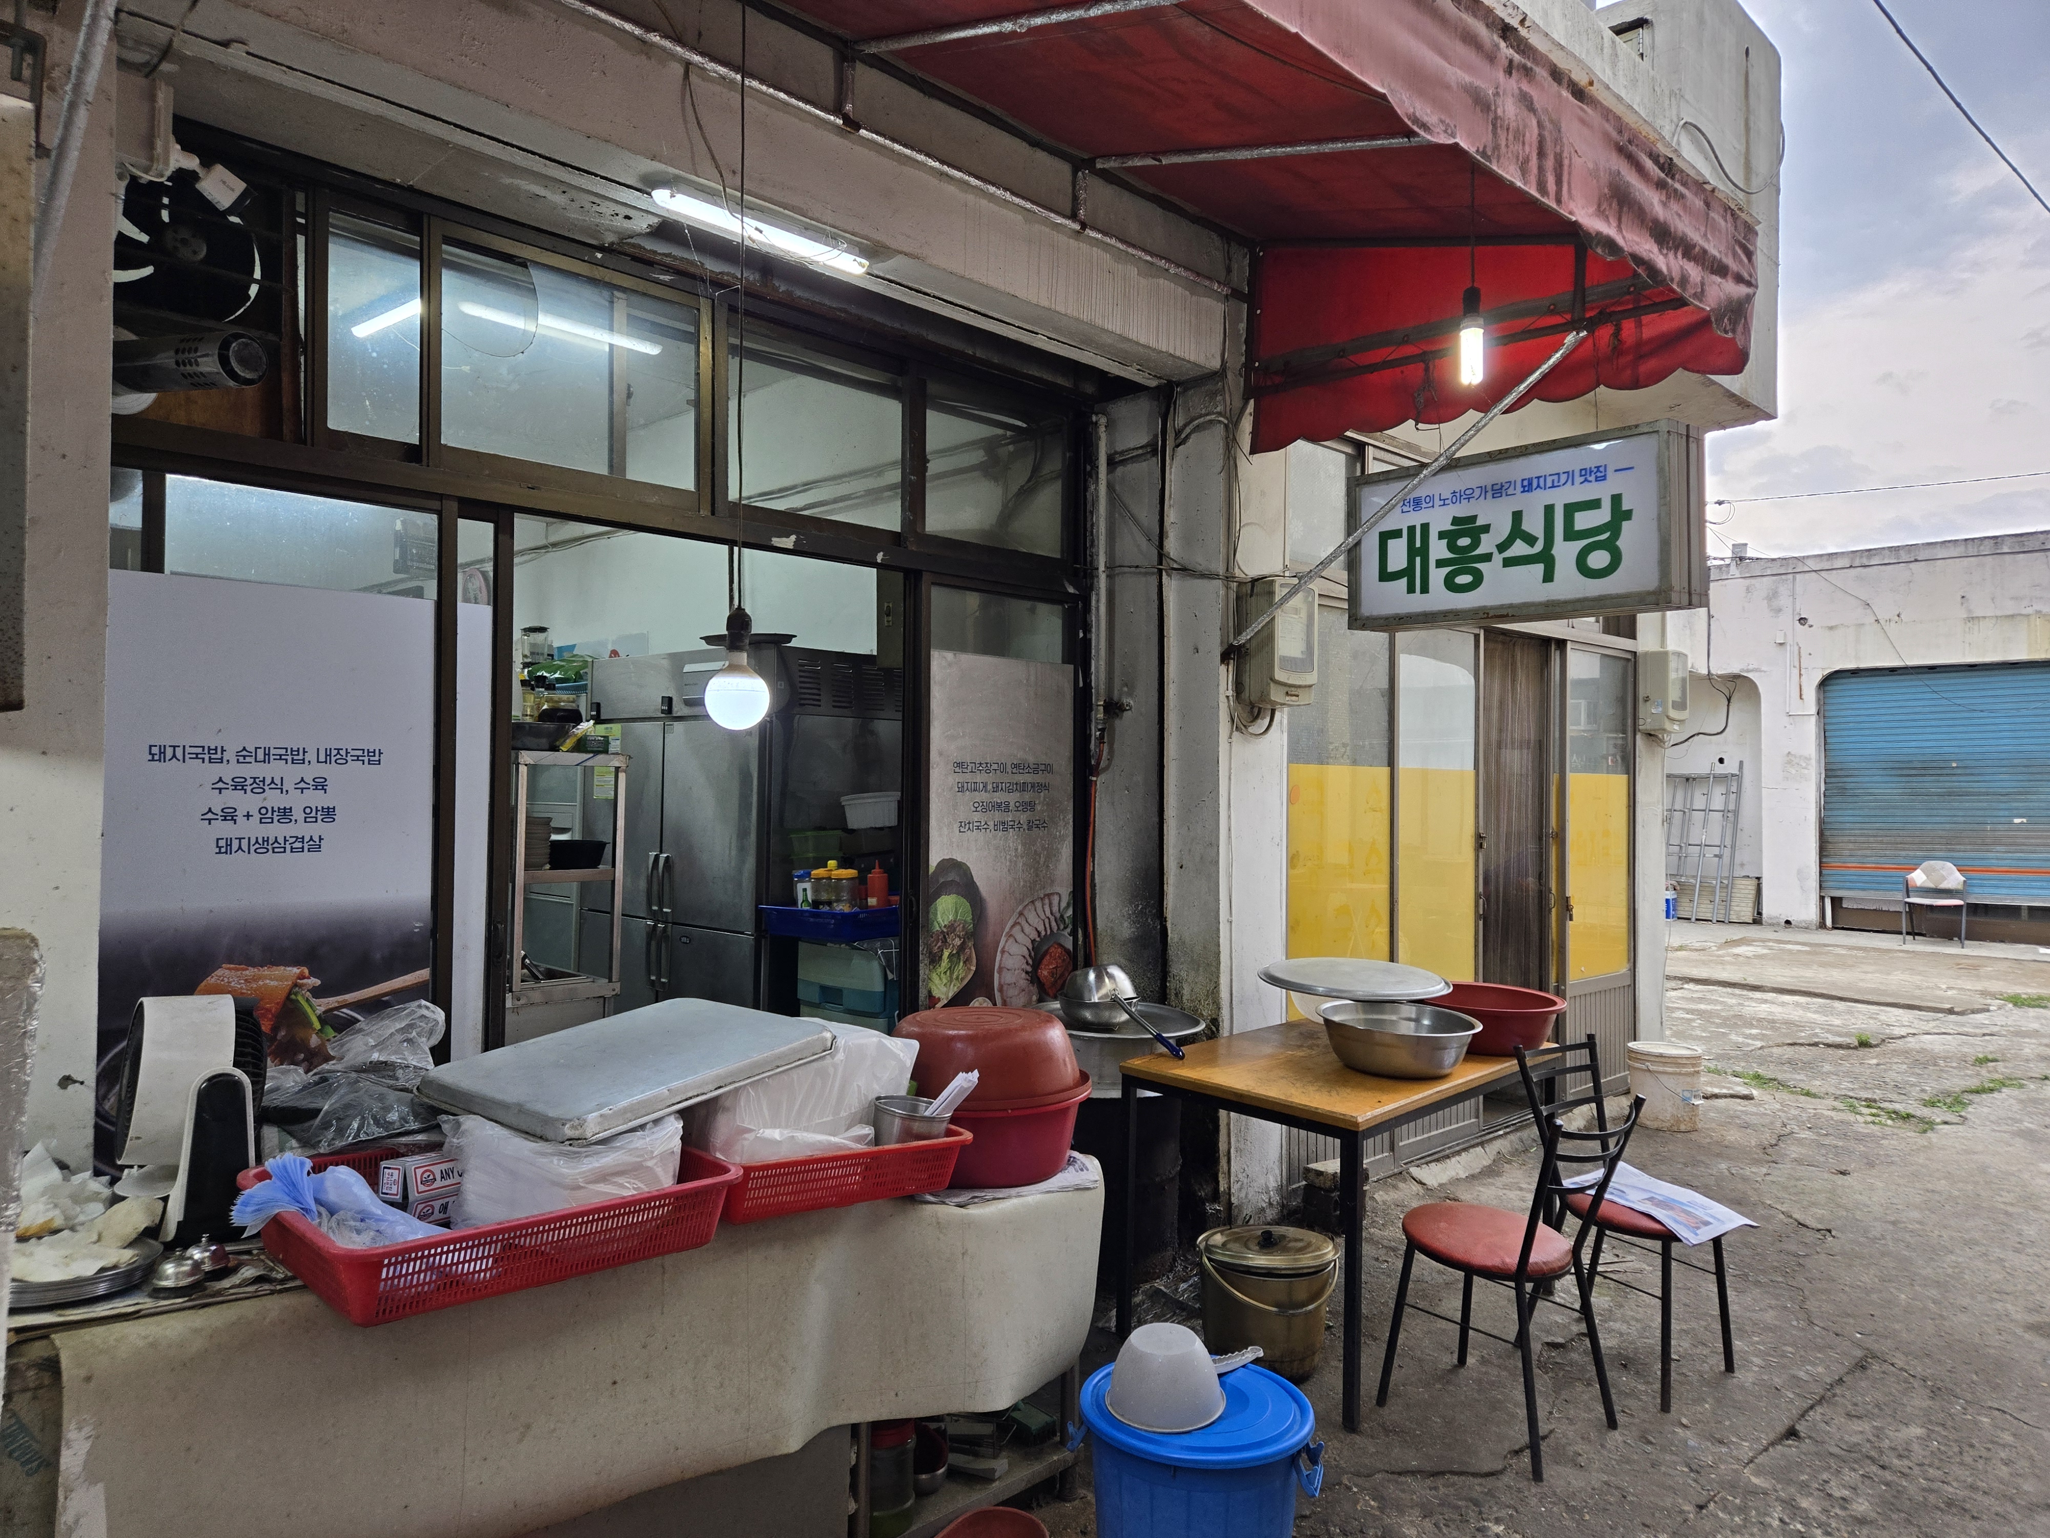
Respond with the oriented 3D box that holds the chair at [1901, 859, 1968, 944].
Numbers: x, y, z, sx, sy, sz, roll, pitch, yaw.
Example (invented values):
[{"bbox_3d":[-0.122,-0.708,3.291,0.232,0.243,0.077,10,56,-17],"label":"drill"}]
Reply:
[{"bbox_3d":[8.341,1.241,12.500,0.500,0.770,0.520,0,-1,40],"label":"chair"}]

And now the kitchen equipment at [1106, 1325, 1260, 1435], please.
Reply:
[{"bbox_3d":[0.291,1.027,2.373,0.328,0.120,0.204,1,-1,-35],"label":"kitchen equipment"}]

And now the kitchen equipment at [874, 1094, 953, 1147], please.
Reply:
[{"bbox_3d":[-0.223,0.755,2.740,0.152,0.150,0.152,0,-1,-5],"label":"kitchen equipment"}]

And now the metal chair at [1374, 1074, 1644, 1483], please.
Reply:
[{"bbox_3d":[1.137,1.150,3.206,0.520,0.785,0.410,-1,-1,45],"label":"metal chair"}]

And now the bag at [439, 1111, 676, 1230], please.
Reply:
[{"bbox_3d":[-0.850,0.729,2.490,0.340,0.200,0.250,0,-1,37],"label":"bag"}]

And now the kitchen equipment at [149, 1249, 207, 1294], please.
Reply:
[{"bbox_3d":[-1.331,0.788,2.139,0.087,0.064,0.087,1,-1,-32],"label":"kitchen equipment"}]

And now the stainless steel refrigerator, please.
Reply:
[{"bbox_3d":[-1.105,0.519,5.486,1.200,1.900,0.800,0,-1,42],"label":"stainless steel refrigerator"}]

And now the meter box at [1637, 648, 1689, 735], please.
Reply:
[{"bbox_3d":[3.400,-0.409,7.250,0.190,0.450,0.220,0,-1,40],"label":"meter box"}]

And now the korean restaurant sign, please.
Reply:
[{"bbox_3d":[1.684,-0.785,4.669,1.114,0.547,0.310,-1,-1,45],"label":"korean restaurant sign"}]

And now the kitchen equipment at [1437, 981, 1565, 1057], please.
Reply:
[{"bbox_3d":[1.372,0.754,4.100,0.480,0.146,0.480,2,2,44],"label":"kitchen equipment"}]

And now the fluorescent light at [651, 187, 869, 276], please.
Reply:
[{"bbox_3d":[-0.621,-1.288,3.285,0.050,0.050,0.602,-1,-1,45],"label":"fluorescent light"}]

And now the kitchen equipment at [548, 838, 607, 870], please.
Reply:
[{"bbox_3d":[-1.428,0.268,4.300,0.230,0.100,0.230,1,-1,-18],"label":"kitchen equipment"}]

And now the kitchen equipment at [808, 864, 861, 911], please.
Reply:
[{"bbox_3d":[-0.615,0.386,4.380,0.165,0.165,0.120,0,-1,-8],"label":"kitchen equipment"}]

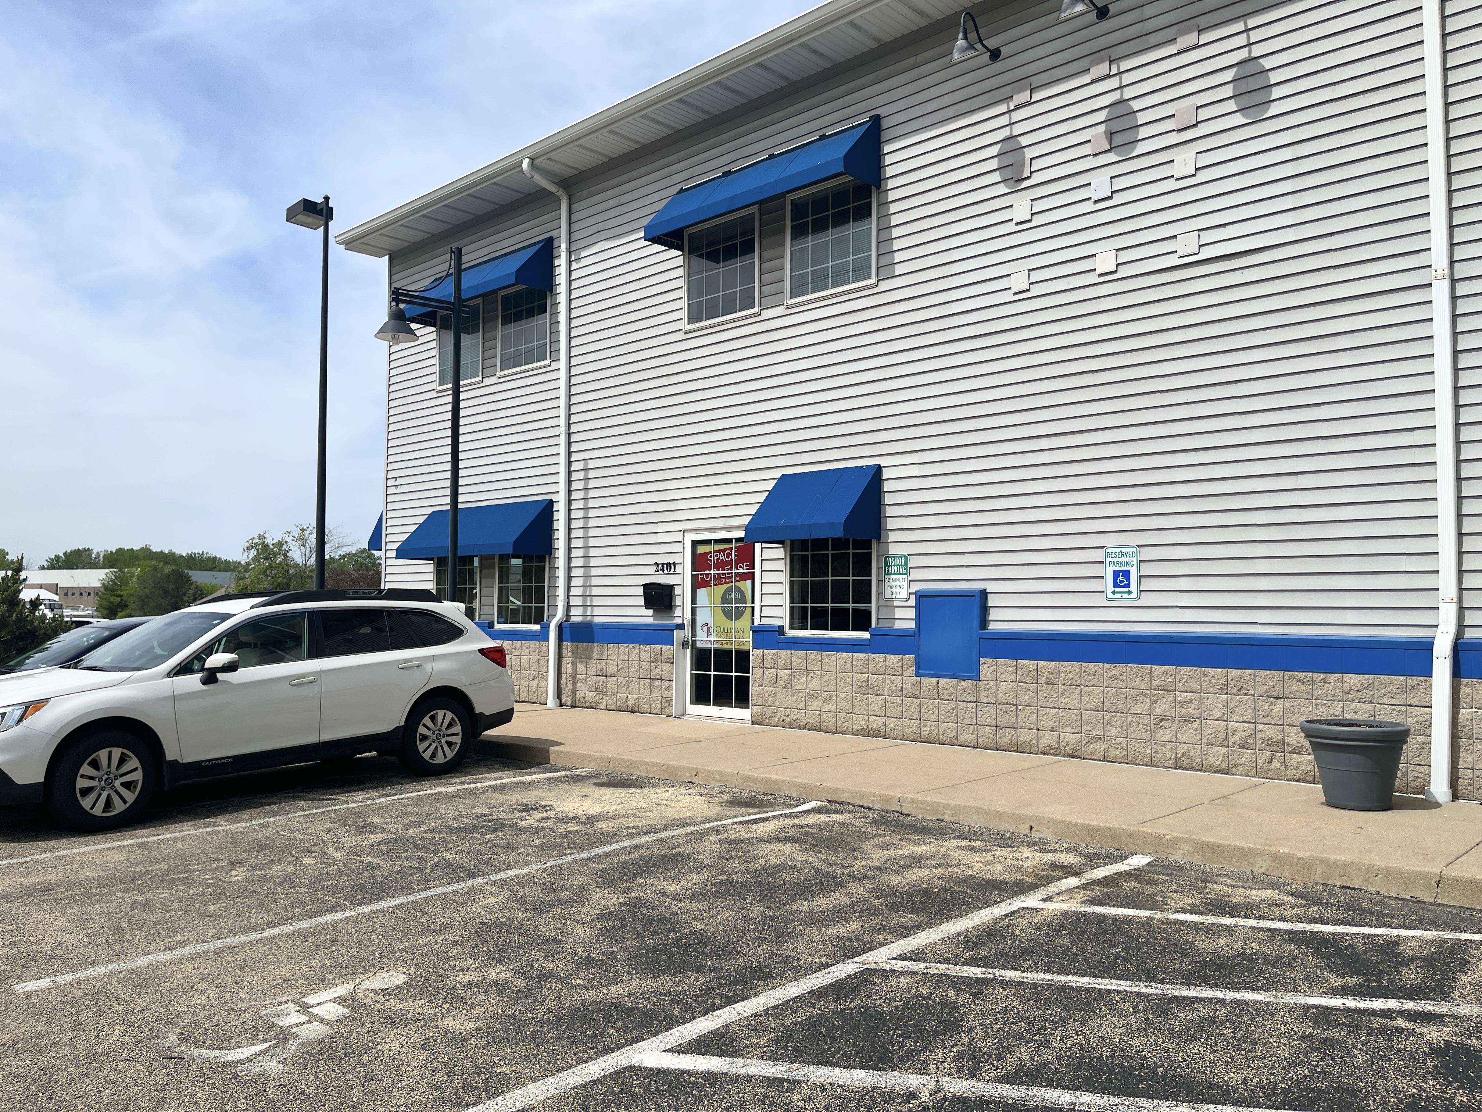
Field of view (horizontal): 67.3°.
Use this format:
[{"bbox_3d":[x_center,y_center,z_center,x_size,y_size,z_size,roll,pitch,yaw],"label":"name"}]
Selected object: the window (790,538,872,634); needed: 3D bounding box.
[{"bbox_3d":[0.923,0.228,11.554,1.150,1.160,0.100,-2,-4,43],"label":"window"}]

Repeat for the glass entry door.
[{"bbox_3d":[-0.215,0.797,12.646,1.100,2.080,0.090,-2,-3,43],"label":"glass entry door"}]

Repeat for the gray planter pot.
[{"bbox_3d":[4.032,1.366,7.288,0.635,0.535,0.635,-2,-4,43],"label":"gray planter pot"}]

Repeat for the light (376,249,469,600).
[{"bbox_3d":[-3.786,-0.954,13.251,1.090,5.680,0.520,3,-4,-42],"label":"light"}]

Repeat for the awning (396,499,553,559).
[{"bbox_3d":[-3.800,-0.348,15.640,2.932,0.748,0.609,-2,-3,43],"label":"awning"}]

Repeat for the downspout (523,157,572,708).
[{"bbox_3d":[-2.529,-1.594,14.474,0.135,7.040,0.650,-2,-3,43],"label":"downspout"}]

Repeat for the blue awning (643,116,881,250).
[{"bbox_3d":[0.153,-4.061,12.064,2.910,0.790,0.620,-2,-4,43],"label":"blue awning"}]

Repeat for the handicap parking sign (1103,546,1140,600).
[{"bbox_3d":[3.217,0.148,9.394,0.305,0.457,0.030,-2,-3,43],"label":"handicap parking sign"}]

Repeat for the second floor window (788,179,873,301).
[{"bbox_3d":[0.946,-3.347,11.720,1.120,1.130,0.100,-2,-3,43],"label":"second floor window"}]

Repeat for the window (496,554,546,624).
[{"bbox_3d":[-3.008,0.392,15.274,1.150,1.160,0.100,-2,-4,43],"label":"window"}]

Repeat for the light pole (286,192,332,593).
[{"bbox_3d":[-6.983,-1.819,18.080,0.980,7.974,0.500,-2,-4,43],"label":"light pole"}]

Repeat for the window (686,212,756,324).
[{"bbox_3d":[-0.230,-3.286,12.829,1.125,1.125,0.100,-2,-3,43],"label":"window"}]

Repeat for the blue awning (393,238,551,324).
[{"bbox_3d":[-3.800,-3.905,15.783,2.926,0.760,0.606,-2,-3,43],"label":"blue awning"}]

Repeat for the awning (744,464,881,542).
[{"bbox_3d":[0.721,-0.524,11.337,1.310,0.770,0.620,-2,-4,43],"label":"awning"}]

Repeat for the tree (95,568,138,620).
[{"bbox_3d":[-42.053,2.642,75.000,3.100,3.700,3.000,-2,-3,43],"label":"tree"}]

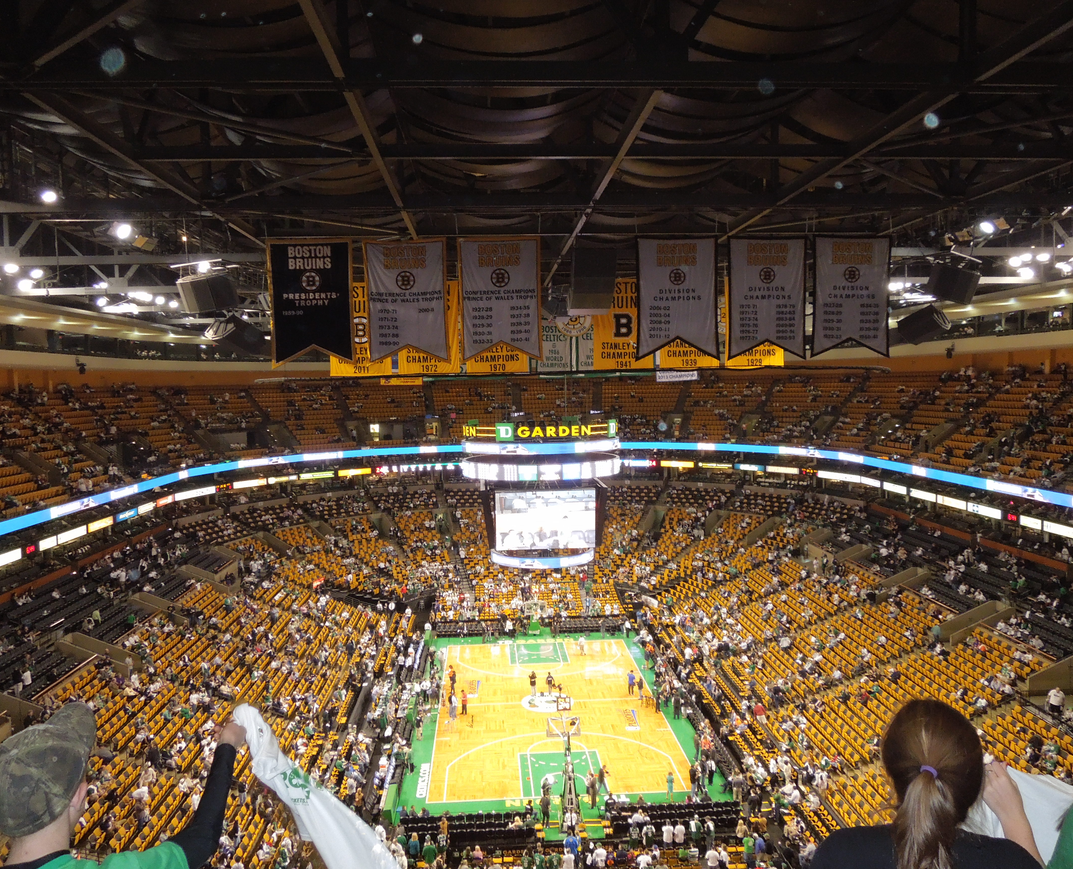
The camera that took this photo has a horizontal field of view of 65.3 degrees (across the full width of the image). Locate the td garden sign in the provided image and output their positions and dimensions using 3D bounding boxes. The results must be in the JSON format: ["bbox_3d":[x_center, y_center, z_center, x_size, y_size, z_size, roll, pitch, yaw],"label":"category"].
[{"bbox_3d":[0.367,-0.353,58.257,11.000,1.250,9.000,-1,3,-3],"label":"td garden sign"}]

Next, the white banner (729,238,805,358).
[{"bbox_3d":[10.946,-6.494,39.758,3.692,5.763,0.200,-1,3,-3],"label":"white banner"}]

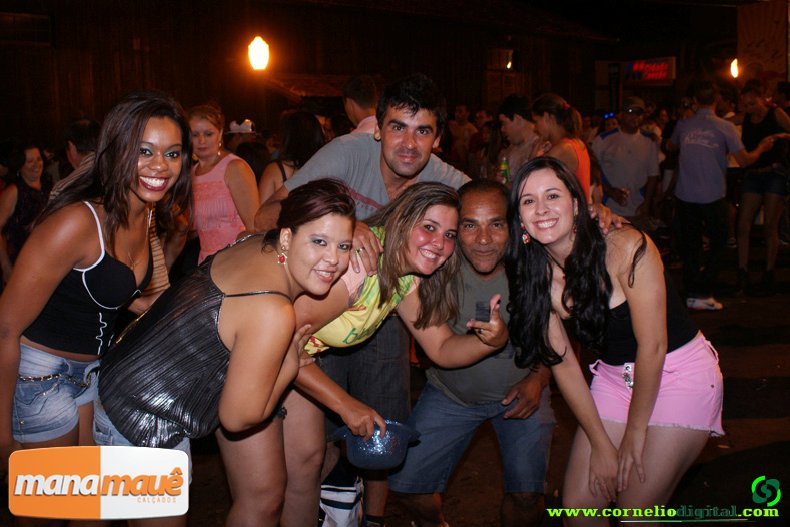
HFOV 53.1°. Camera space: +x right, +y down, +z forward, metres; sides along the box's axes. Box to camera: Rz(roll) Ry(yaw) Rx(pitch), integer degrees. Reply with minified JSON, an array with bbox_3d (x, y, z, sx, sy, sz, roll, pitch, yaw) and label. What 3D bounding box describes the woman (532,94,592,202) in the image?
[{"bbox_3d":[0.945,-0.200,4.690,0.380,1.590,0.460,3,11,19],"label":"woman"}]

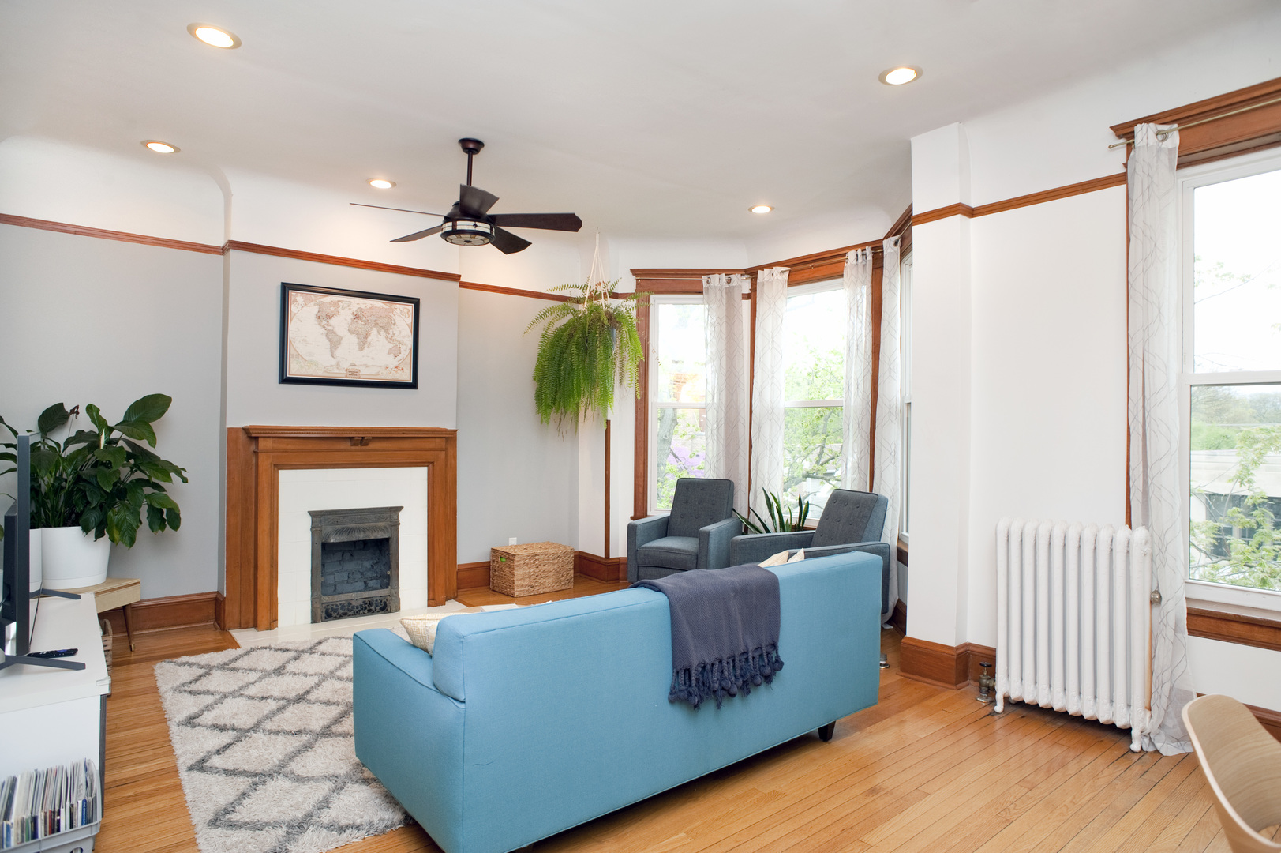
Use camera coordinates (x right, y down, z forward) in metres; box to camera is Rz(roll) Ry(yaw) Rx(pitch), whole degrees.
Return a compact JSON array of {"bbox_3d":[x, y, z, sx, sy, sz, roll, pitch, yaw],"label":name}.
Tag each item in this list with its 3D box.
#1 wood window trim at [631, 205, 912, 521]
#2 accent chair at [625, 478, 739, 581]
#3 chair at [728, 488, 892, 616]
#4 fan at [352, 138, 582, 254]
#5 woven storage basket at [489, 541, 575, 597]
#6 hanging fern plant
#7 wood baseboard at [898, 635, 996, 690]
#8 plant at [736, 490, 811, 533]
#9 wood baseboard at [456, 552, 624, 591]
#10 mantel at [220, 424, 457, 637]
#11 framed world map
[{"bbox_3d":[1.108,-0.260,5.615,0.920,2.320,2.830,1,-1,-40],"label":"wood window trim"},{"bbox_3d":[0.400,0.941,5.875,0.685,0.947,0.870,0,0,25],"label":"accent chair"},{"bbox_3d":[1.190,0.943,4.910,0.870,0.947,0.685,1,0,-22],"label":"chair"},{"bbox_3d":[-1.000,-1.378,4.153,1.310,0.570,1.310,1,-1,-40],"label":"fan"},{"bbox_3d":[-0.932,1.230,6.137,0.590,0.345,0.370,1,-1,-42],"label":"woven storage basket"},{"bbox_3d":[-0.463,-0.601,5.930,0.940,1.250,0.880,1,0,0],"label":"hanging fern plant"},{"bbox_3d":[1.689,1.298,3.925,0.180,0.235,0.470,1,-1,-40],"label":"wood baseboard"},{"bbox_3d":[1.068,0.965,5.702,0.500,0.910,0.530,1,-1,-40],"label":"plant"},{"bbox_3d":[-0.876,1.290,6.209,1.420,0.227,0.530,1,0,-37],"label":"wood baseboard"},{"bbox_3d":[-2.087,0.688,5.193,1.610,1.390,0.220,1,0,-37],"label":"mantel"},{"bbox_3d":[-2.121,-0.645,5.266,0.990,0.700,0.030,1,0,-37],"label":"framed world map"}]

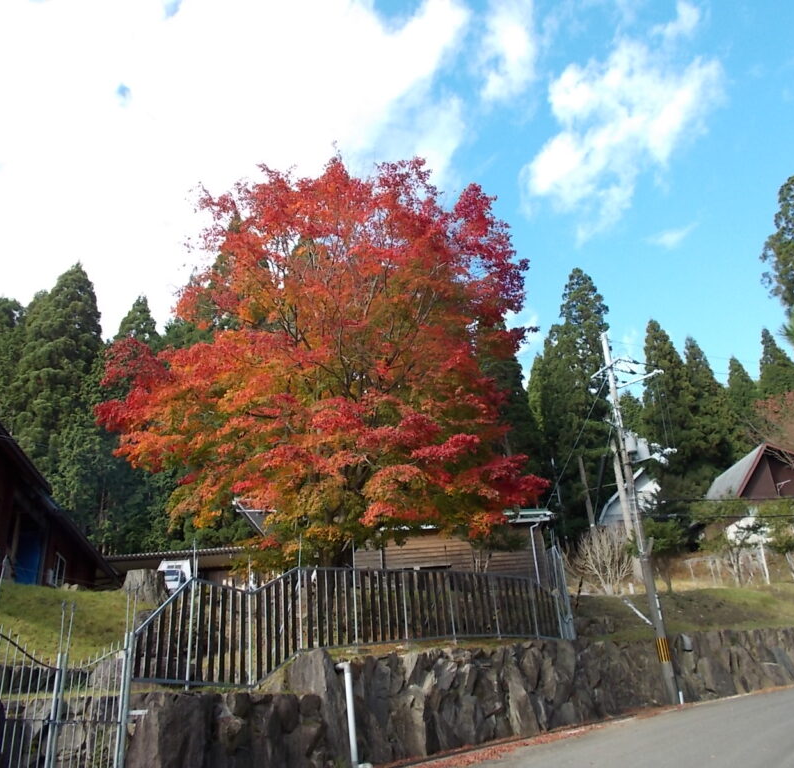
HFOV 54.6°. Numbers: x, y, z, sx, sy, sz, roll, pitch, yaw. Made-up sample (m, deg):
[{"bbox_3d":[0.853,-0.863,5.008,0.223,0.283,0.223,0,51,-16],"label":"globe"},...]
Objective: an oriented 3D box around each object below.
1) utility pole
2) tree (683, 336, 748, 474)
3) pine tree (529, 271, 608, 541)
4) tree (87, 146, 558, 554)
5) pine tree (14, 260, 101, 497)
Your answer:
[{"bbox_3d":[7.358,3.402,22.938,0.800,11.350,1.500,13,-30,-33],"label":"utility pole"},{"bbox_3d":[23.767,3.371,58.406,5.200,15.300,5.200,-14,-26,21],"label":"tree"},{"bbox_3d":[11.644,1.028,49.250,5.400,19.280,5.400,-10,-25,13],"label":"pine tree"},{"bbox_3d":[-1.844,-0.806,18.800,9.600,11.840,9.200,-2,-25,-6],"label":"tree"},{"bbox_3d":[-19.120,0.660,43.912,5.800,17.690,5.800,7,-27,-23],"label":"pine tree"}]

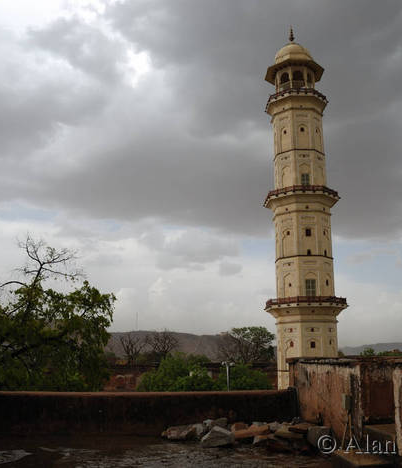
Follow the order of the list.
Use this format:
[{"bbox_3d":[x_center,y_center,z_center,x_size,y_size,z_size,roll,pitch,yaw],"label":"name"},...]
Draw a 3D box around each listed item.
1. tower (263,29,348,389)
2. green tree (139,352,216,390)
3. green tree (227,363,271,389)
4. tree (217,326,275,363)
[{"bbox_3d":[10.629,-2.689,55.256,8.010,42.910,8.010,0,-14,0],"label":"tower"},{"bbox_3d":[-1.652,11.927,38.256,6.040,6.440,6.000,0,-14,0],"label":"green tree"},{"bbox_3d":[3.954,13.059,41.062,3.400,5.550,4.400,0,-14,0],"label":"green tree"},{"bbox_3d":[6.286,18.855,75.682,8.960,10.920,8.500,0,-14,0],"label":"tree"}]

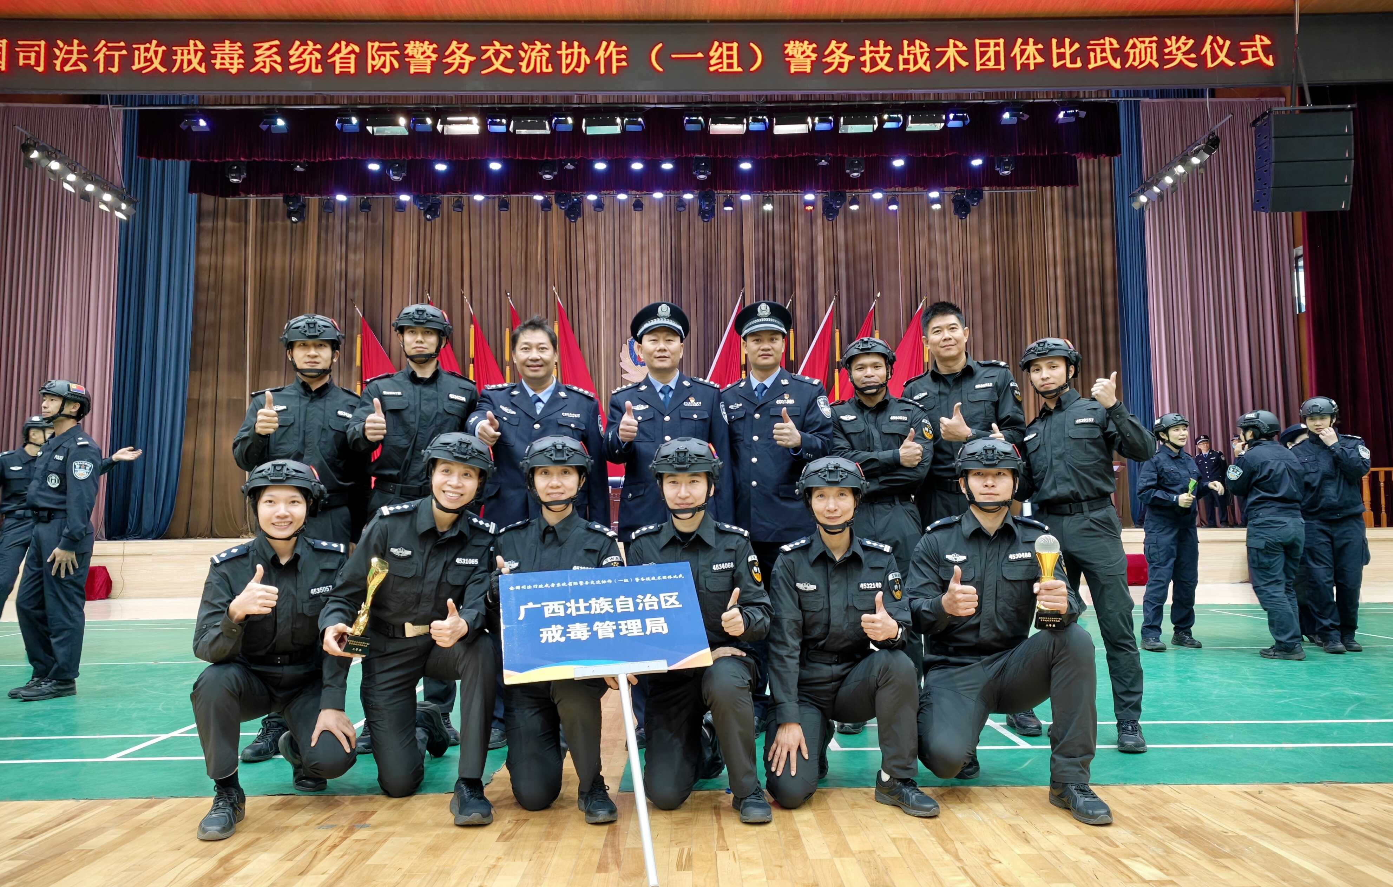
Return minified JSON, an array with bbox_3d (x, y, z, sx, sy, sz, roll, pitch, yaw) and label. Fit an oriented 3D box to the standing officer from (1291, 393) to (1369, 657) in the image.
[{"bbox_3d":[4.368,0.550,6.421,0.490,1.720,0.380,-4,-6,32],"label":"standing officer"}]

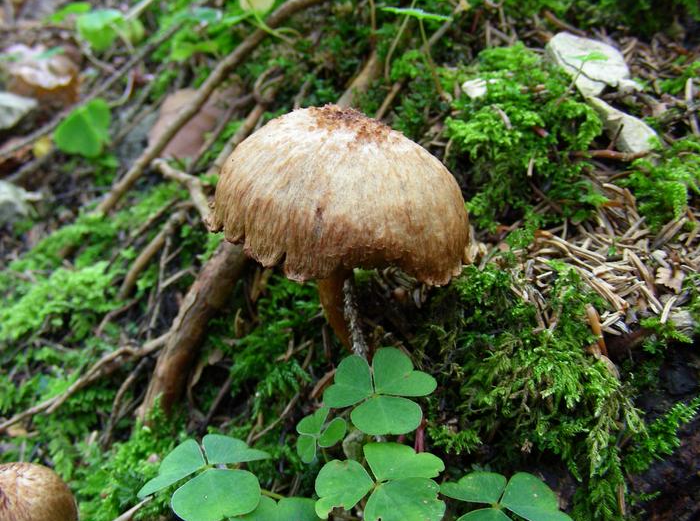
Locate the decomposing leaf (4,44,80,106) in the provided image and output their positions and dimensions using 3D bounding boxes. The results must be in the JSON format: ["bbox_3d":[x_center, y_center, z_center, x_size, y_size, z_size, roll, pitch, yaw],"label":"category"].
[{"bbox_3d":[-0.200,-0.120,0.500,0.050,0.024,0.040,0,34,0],"label":"decomposing leaf"}]

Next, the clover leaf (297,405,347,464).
[{"bbox_3d":[-0.008,0.048,0.210,0.014,0.005,0.017,-6,49,6],"label":"clover leaf"}]

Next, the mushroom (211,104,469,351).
[{"bbox_3d":[-0.003,-0.006,0.226,0.074,0.079,0.071,3,22,0],"label":"mushroom"}]

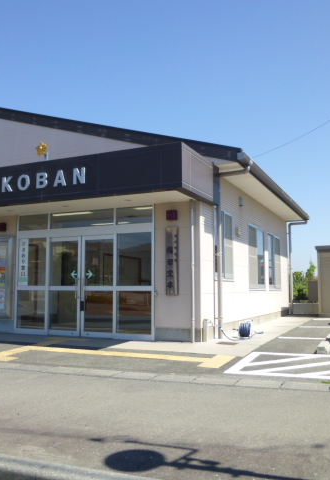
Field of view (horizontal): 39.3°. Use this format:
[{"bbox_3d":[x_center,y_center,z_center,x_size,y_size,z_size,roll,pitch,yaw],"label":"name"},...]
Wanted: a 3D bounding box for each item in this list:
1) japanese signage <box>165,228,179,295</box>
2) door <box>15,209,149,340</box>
[{"bbox_3d":[0.137,0.378,8.264,0.244,1.220,0.040,-3,-6,25],"label":"japanese signage"},{"bbox_3d":[-1.653,0.635,9.125,3.249,2.500,0.100,-3,-6,25],"label":"door"}]

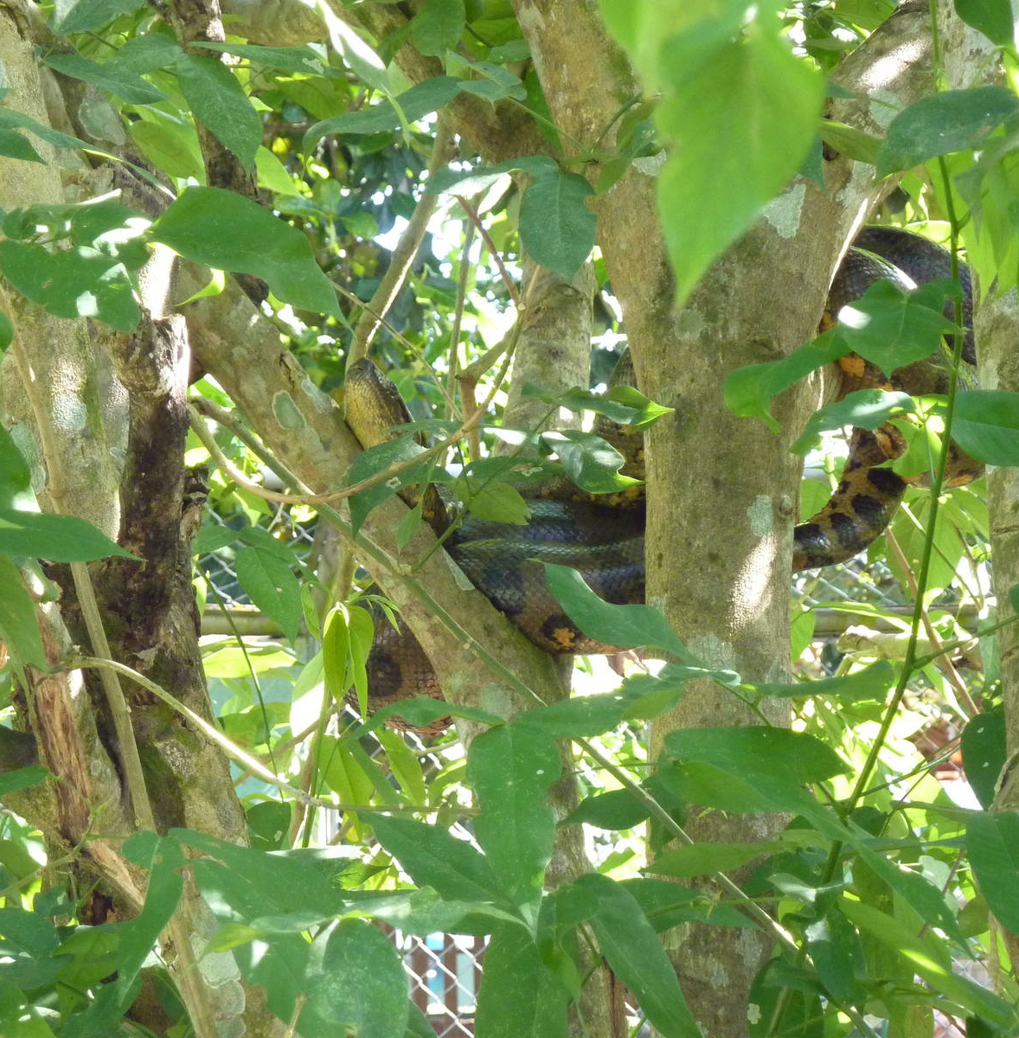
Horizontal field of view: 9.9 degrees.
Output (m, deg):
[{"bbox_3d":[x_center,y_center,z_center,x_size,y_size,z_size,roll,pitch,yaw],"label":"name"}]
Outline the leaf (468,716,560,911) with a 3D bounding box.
[{"bbox_3d":[0.004,0.251,5.000,0.080,0.165,0.020,-4,-22,-2],"label":"leaf"}]

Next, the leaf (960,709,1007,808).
[{"bbox_3d":[0.455,0.230,5.600,0.056,0.100,0.015,0,-18,0],"label":"leaf"}]

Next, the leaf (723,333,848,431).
[{"bbox_3d":[0.258,-0.129,5.500,0.125,0.065,0.050,-23,-30,-7],"label":"leaf"}]

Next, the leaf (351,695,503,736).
[{"bbox_3d":[-0.071,0.171,5.100,0.137,0.022,0.058,-3,22,-7],"label":"leaf"}]

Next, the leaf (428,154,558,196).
[{"bbox_3d":[-0.015,-0.310,5.300,0.118,0.020,0.055,-10,27,-6],"label":"leaf"}]

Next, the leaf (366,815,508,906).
[{"bbox_3d":[-0.058,0.292,5.000,0.150,0.062,0.018,32,-25,17],"label":"leaf"}]

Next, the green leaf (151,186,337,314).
[{"bbox_3d":[-0.242,-0.246,5.400,0.190,0.100,0.045,21,-29,9],"label":"green leaf"}]

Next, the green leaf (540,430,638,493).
[{"bbox_3d":[0.072,-0.050,5.200,0.092,0.024,0.050,27,46,6],"label":"green leaf"}]

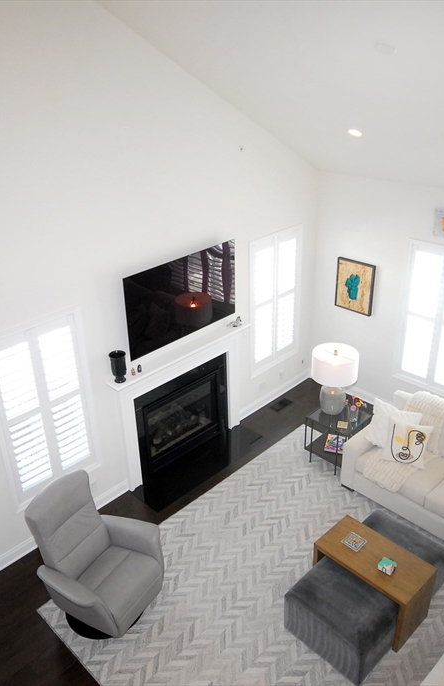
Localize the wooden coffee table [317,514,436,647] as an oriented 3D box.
[{"bbox_3d":[1.215,1.931,4.866,0.459,0.542,0.831,-25,35,-37],"label":"wooden coffee table"}]

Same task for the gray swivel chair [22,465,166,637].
[{"bbox_3d":[-0.979,1.740,4.803,0.880,1.050,0.820,14,31,28],"label":"gray swivel chair"}]

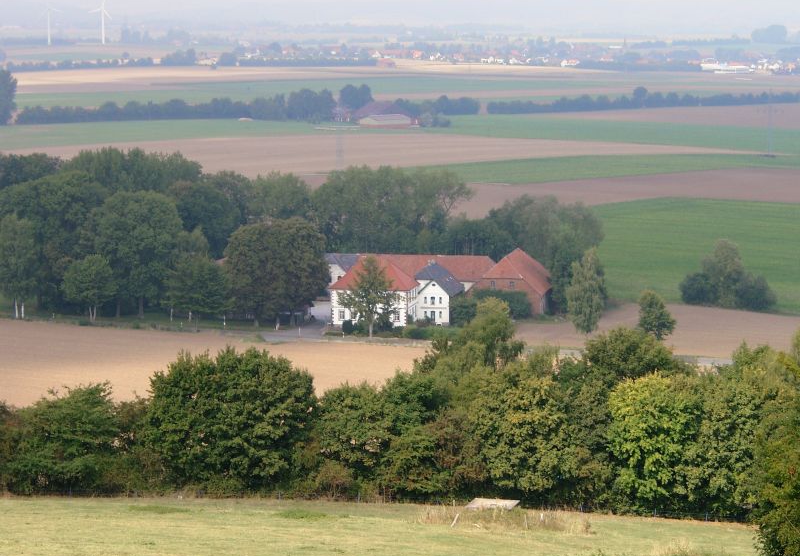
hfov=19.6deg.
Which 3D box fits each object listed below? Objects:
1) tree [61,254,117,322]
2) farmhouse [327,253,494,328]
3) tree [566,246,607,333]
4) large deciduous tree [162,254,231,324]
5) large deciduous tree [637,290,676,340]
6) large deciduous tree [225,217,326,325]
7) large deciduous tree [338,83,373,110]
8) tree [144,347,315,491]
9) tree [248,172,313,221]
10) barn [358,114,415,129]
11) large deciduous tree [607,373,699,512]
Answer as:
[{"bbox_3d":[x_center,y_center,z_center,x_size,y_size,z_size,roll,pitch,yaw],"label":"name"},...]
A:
[{"bbox_3d":[-62.405,2.003,463.000,11.200,13.400,10.800,0,7,0],"label":"tree"},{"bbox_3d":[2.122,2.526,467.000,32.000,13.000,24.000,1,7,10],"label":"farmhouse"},{"bbox_3d":[36.072,2.418,447.000,7.700,16.800,7.500,0,7,0],"label":"tree"},{"bbox_3d":[-40.769,2.304,463.000,13.500,13.600,12.500,0,7,0],"label":"large deciduous tree"},{"bbox_3d":[48.501,7.091,437.000,7.500,9.300,7.300,0,7,0],"label":"large deciduous tree"},{"bbox_3d":[-24.581,-1.095,460.000,20.500,21.000,18.500,0,7,0],"label":"large deciduous tree"},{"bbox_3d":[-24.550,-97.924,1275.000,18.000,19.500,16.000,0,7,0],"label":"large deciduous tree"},{"bbox_3d":[-16.968,13.982,230.000,16.600,13.800,14.500,0,7,0],"label":"tree"},{"bbox_3d":[-29.473,-16.401,570.000,15.700,21.000,15.000,0,7,0],"label":"tree"},{"bbox_3d":[-7.272,-84.307,1245.000,29.000,7.500,15.000,1,7,5],"label":"barn"},{"bbox_3d":[24.255,15.802,222.000,8.800,13.200,8.800,0,7,0],"label":"large deciduous tree"}]

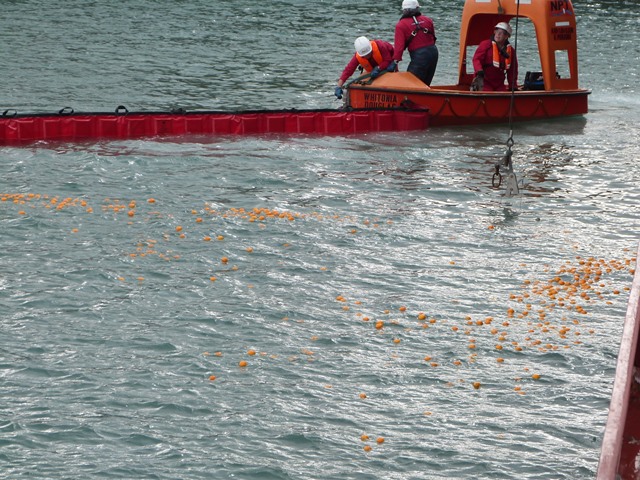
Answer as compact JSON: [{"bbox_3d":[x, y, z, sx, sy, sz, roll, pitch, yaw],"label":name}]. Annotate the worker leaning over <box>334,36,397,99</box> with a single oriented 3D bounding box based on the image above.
[{"bbox_3d":[0.679,-2.364,45.957,0.750,1.150,0.880,6,11,30],"label":"worker leaning over"}]

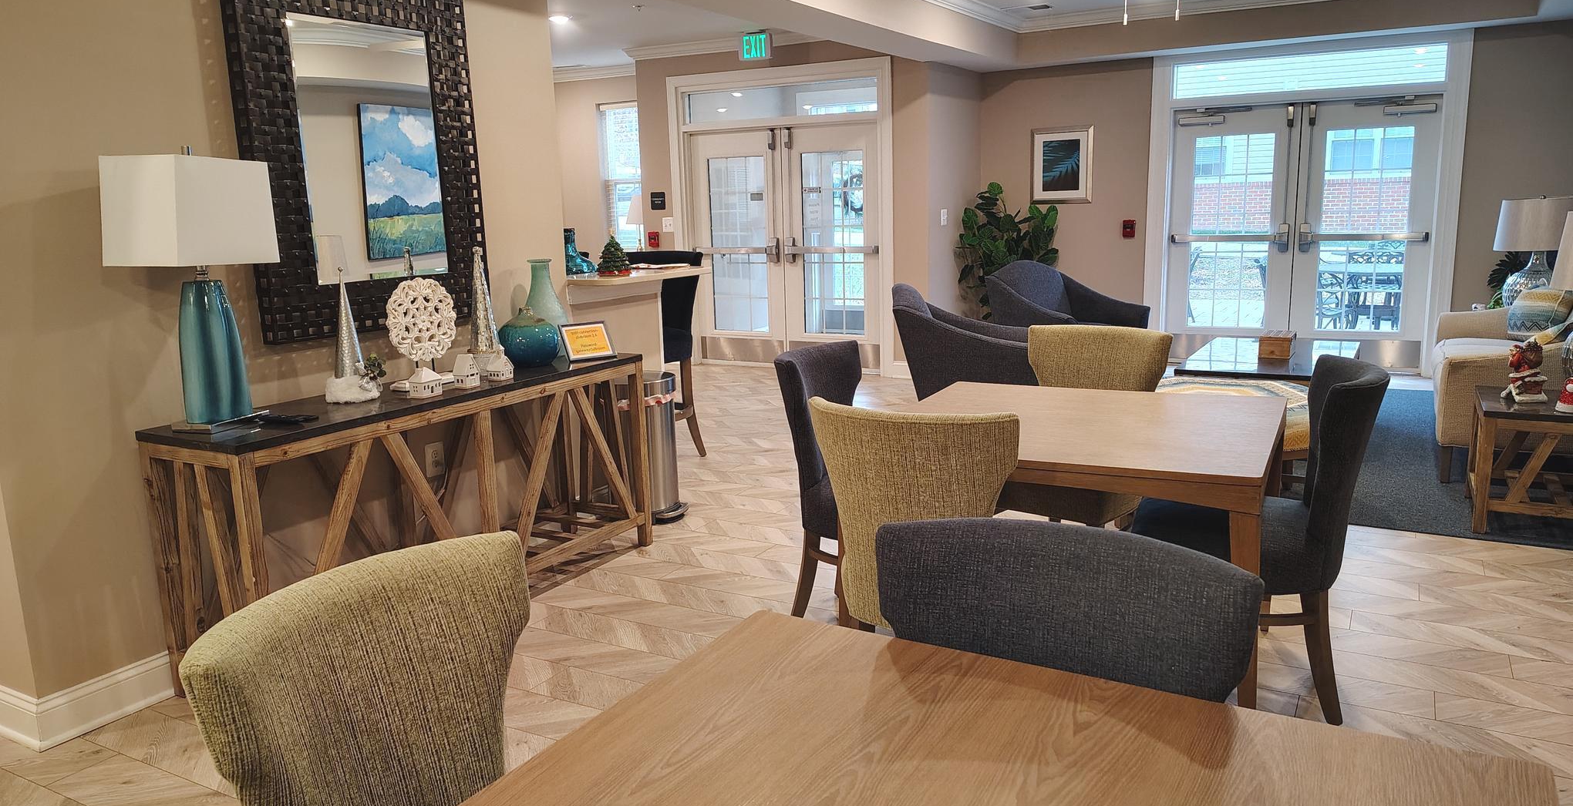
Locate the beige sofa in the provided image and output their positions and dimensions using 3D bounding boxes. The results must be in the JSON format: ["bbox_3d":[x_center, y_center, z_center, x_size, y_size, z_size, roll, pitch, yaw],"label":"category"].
[{"bbox_3d":[3.978,-0.197,5.846,0.920,0.860,2.130,4,12,29],"label":"beige sofa"}]

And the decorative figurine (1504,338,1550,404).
[{"bbox_3d":[3.050,-0.139,4.489,0.155,0.260,0.130,2,11,20],"label":"decorative figurine"}]

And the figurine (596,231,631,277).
[{"bbox_3d":[-0.851,-0.729,5.306,0.168,0.222,0.168,-2,11,0],"label":"figurine"}]

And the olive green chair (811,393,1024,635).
[{"bbox_3d":[0.447,0.448,3.068,0.540,0.960,0.670,4,12,30],"label":"olive green chair"}]

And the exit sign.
[{"bbox_3d":[-0.259,-2.956,9.043,0.295,0.215,0.050,4,12,28],"label":"exit sign"}]

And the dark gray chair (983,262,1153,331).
[{"bbox_3d":[2.138,-0.555,8.322,0.810,0.910,0.830,-9,13,-35],"label":"dark gray chair"}]

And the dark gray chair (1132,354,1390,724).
[{"bbox_3d":[1.328,0.360,3.106,0.630,0.920,0.570,3,11,23],"label":"dark gray chair"}]

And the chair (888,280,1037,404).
[{"bbox_3d":[1.103,-0.241,6.386,0.880,0.900,0.820,1,11,17],"label":"chair"}]

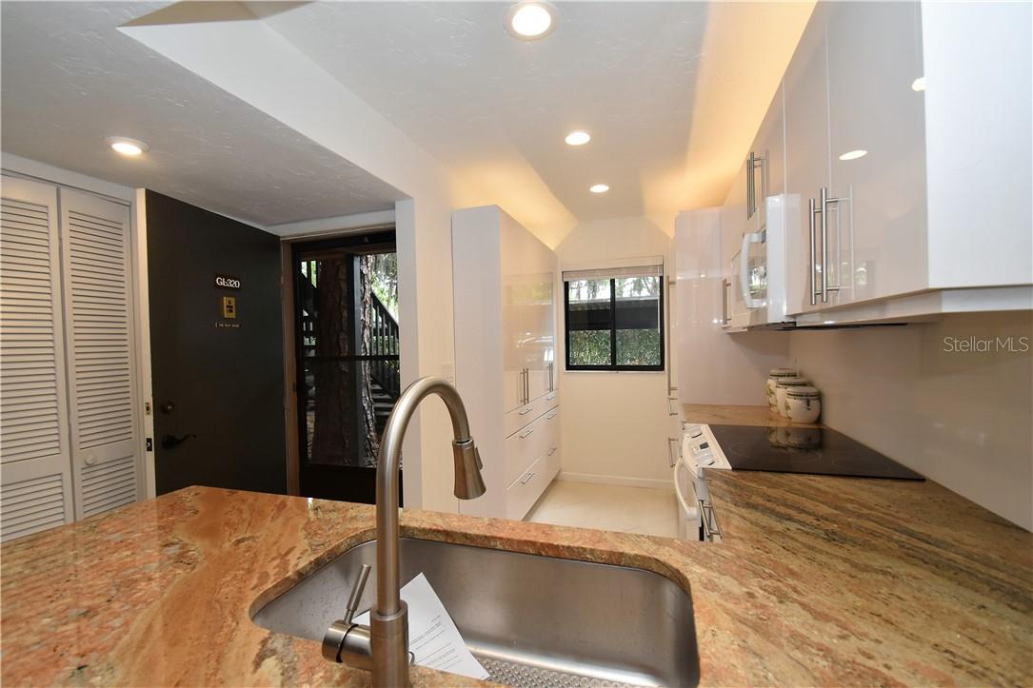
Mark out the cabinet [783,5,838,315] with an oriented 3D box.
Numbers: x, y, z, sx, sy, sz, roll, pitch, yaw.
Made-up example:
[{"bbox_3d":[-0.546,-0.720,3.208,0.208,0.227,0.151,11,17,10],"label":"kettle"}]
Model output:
[{"bbox_3d":[0.993,-0.474,1.155,0.385,0.760,0.385,-1,1,18],"label":"cabinet"}]

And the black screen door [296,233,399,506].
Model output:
[{"bbox_3d":[-1.015,0.342,2.676,0.890,2.030,0.050,-1,1,18],"label":"black screen door"}]

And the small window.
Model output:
[{"bbox_3d":[0.891,-0.222,3.977,0.900,0.950,0.090,-1,1,18],"label":"small window"}]

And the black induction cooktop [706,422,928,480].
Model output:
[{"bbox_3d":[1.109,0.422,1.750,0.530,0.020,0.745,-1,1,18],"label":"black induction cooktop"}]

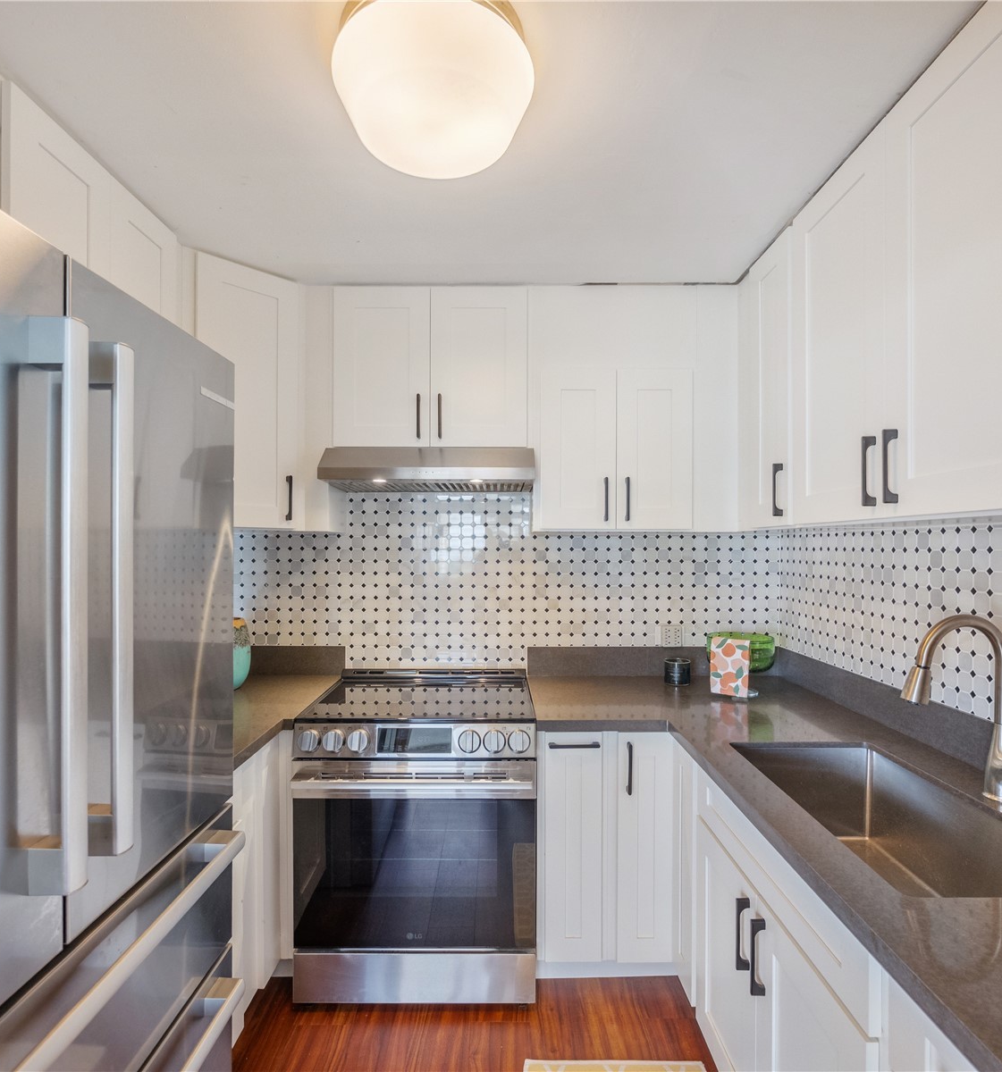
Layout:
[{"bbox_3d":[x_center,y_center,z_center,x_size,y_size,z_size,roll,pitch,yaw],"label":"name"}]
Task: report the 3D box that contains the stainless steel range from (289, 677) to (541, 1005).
[{"bbox_3d":[-0.266,1.003,2.060,0.759,0.915,0.655,0,-1,0],"label":"stainless steel range"}]

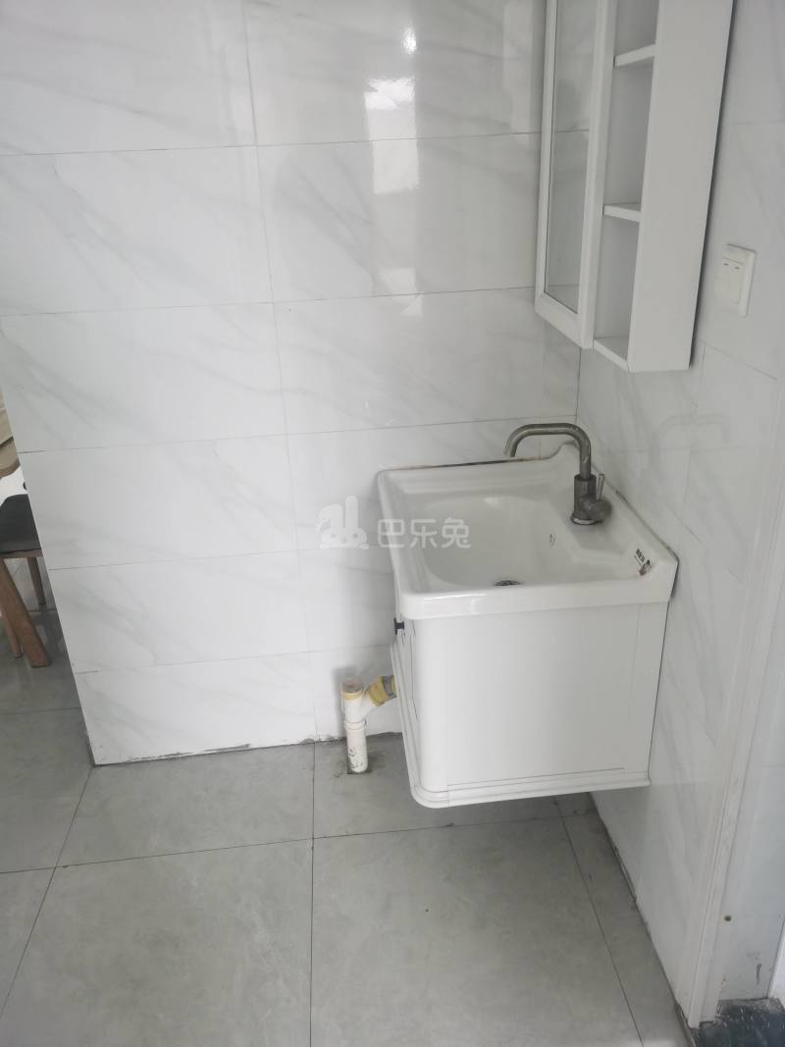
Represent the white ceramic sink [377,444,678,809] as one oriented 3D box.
[{"bbox_3d":[0.234,0.181,1.764,0.479,0.508,0.605,-4,25,-4],"label":"white ceramic sink"}]

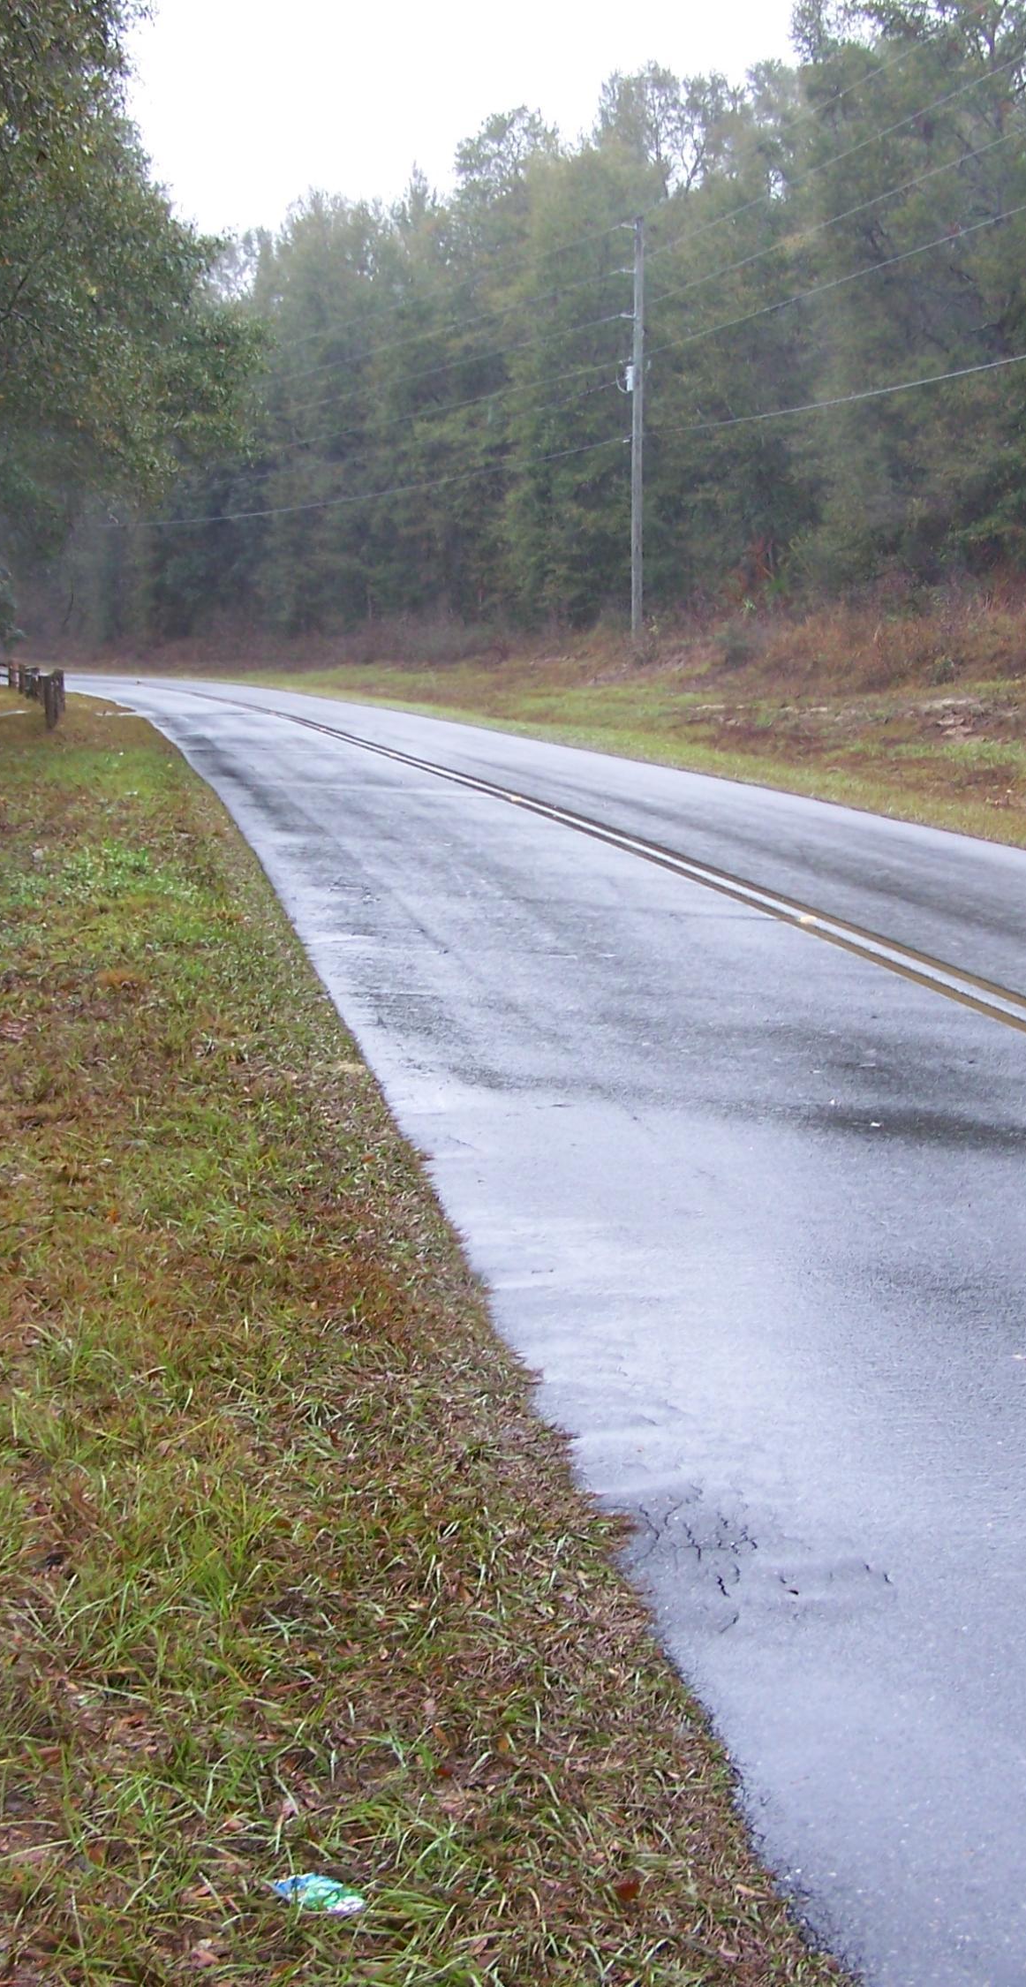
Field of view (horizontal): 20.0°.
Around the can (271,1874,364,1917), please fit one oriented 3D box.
[{"bbox_3d":[-0.239,1.103,3.554,0.118,0.030,0.065,3,8,24],"label":"can"}]

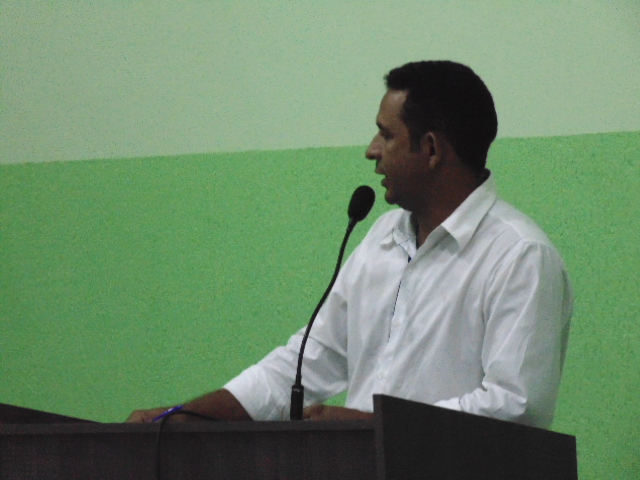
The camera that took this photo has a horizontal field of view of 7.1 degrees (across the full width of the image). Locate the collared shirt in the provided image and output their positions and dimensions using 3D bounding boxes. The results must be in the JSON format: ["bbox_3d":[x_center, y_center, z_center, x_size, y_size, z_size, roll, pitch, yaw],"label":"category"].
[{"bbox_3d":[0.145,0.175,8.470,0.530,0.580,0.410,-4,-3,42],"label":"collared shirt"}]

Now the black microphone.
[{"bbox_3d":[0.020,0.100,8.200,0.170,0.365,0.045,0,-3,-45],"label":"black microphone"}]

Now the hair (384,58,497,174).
[{"bbox_3d":[0.199,-0.203,8.500,0.190,0.185,0.165,-1,-2,-18],"label":"hair"}]

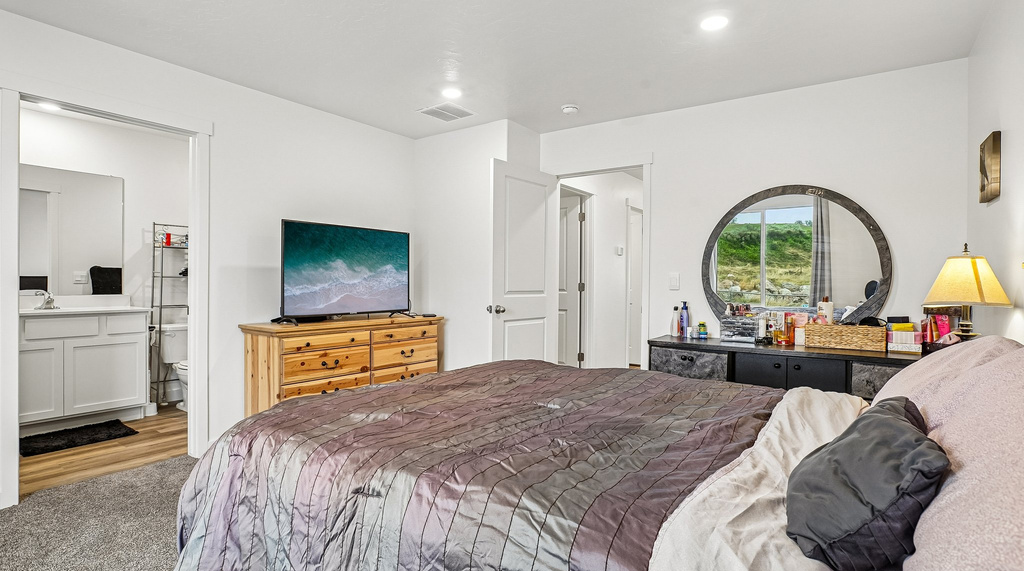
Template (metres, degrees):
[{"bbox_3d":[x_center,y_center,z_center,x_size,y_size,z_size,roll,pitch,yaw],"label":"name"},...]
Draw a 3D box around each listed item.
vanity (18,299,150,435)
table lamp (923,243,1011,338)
[{"bbox_3d":[-3.360,0.610,3.580,0.550,0.920,0.990,1,1,37],"label":"vanity"},{"bbox_3d":[1.885,0.100,2.010,0.285,0.560,0.285,1,1,32],"label":"table lamp"}]

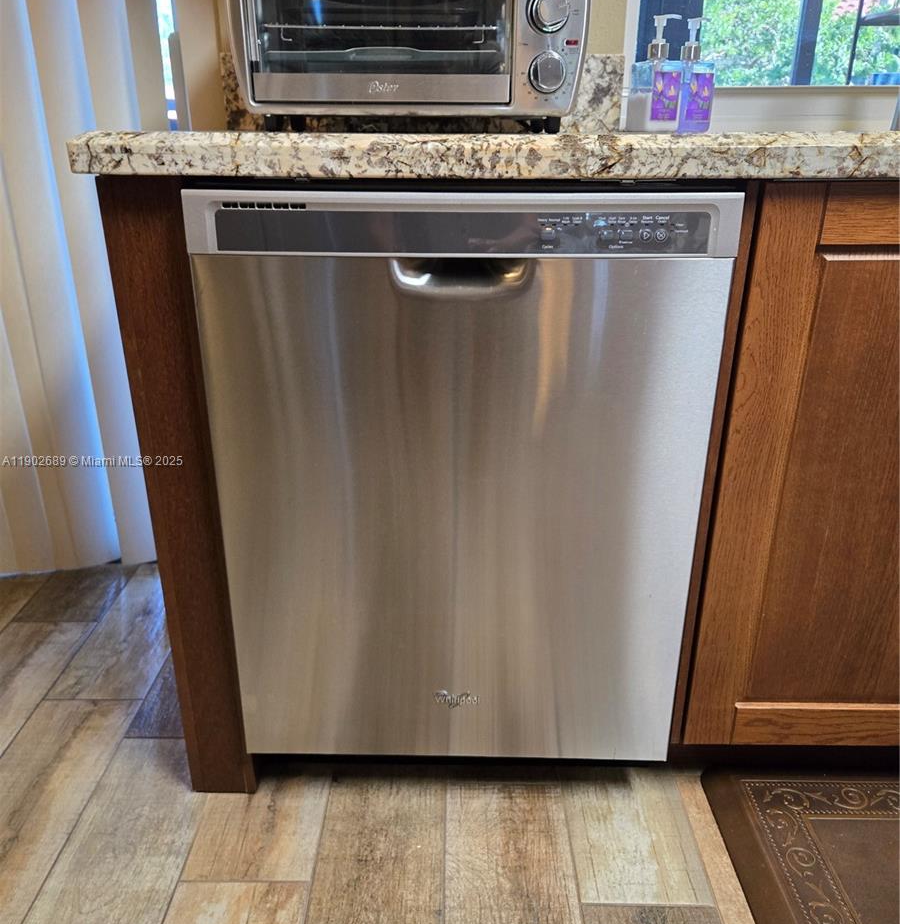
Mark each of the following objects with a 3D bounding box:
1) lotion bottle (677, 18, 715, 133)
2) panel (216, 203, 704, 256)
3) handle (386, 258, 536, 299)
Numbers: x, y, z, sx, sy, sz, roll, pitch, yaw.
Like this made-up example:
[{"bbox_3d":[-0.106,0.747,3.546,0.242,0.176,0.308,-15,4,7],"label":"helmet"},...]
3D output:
[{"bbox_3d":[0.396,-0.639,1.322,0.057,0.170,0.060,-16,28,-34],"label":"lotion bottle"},{"bbox_3d":[0.014,-0.254,0.875,0.549,0.054,0.015,0,23,0],"label":"panel"},{"bbox_3d":[0.013,-0.209,0.901,0.163,0.047,0.035,0,23,0],"label":"handle"}]

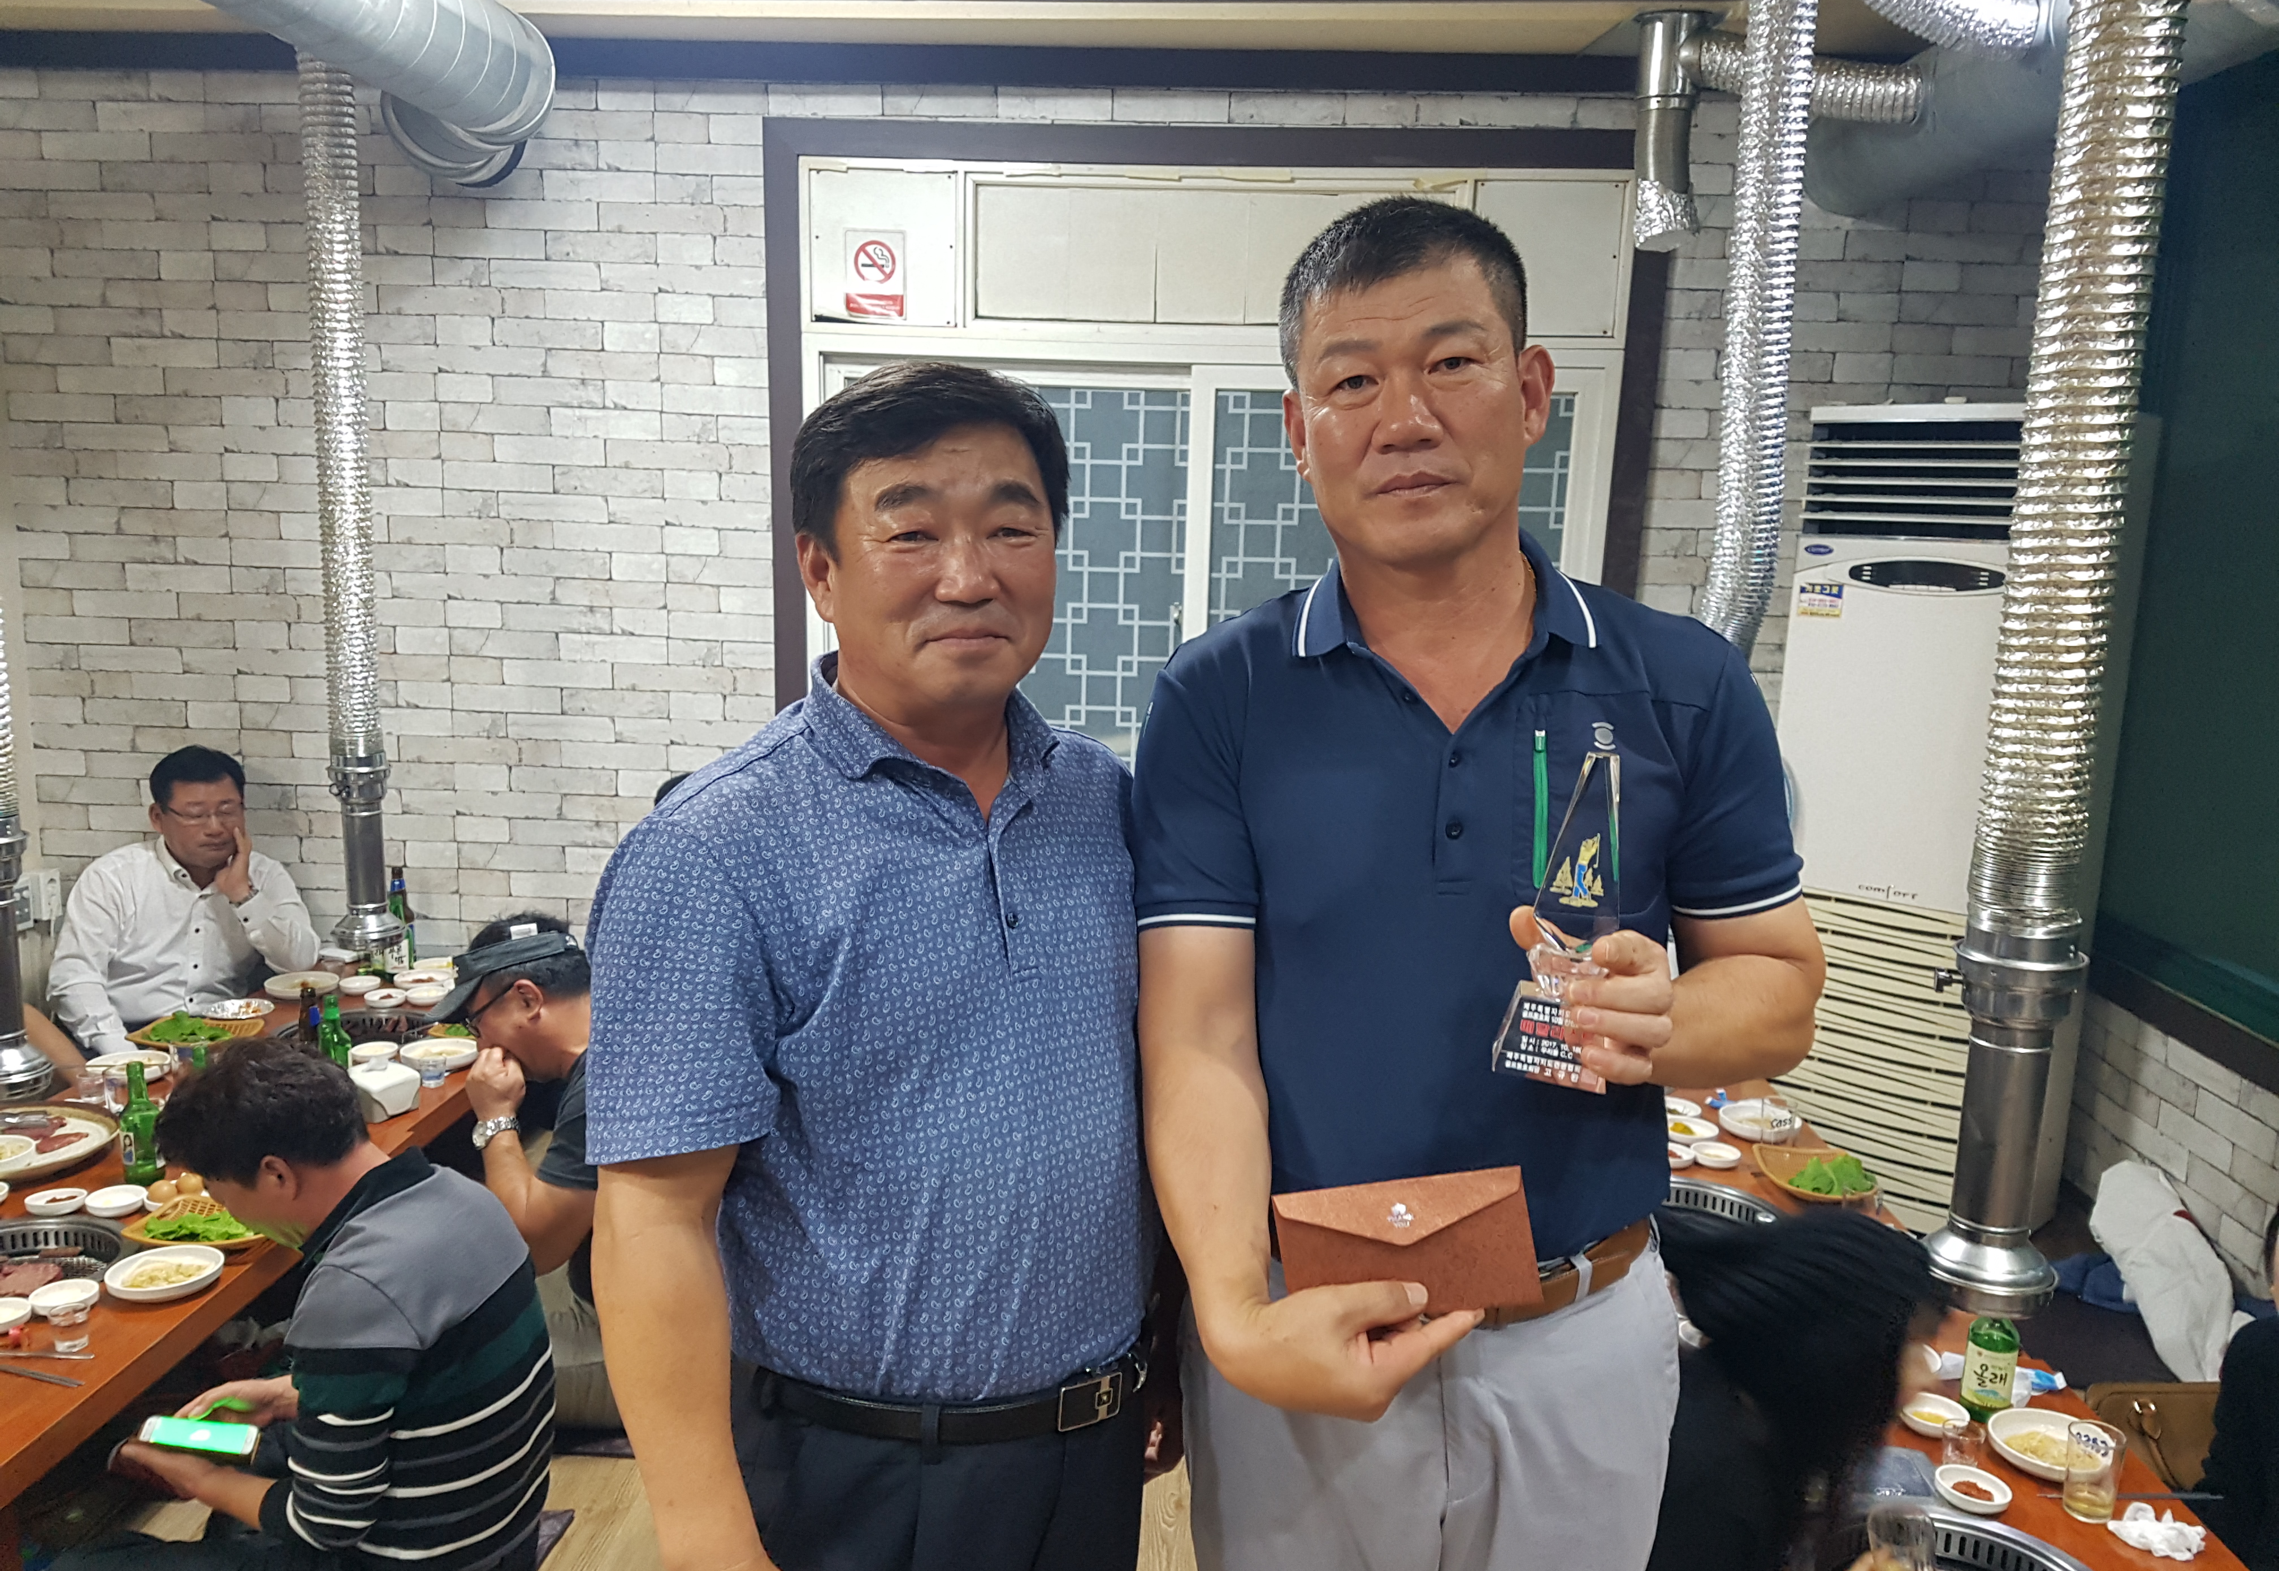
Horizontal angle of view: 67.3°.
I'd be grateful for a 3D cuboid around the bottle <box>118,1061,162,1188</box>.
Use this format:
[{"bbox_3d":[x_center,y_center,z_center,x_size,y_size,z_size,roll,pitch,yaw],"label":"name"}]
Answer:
[{"bbox_3d":[-1.717,0.582,2.946,0.066,0.215,0.066,2,11,4],"label":"bottle"}]

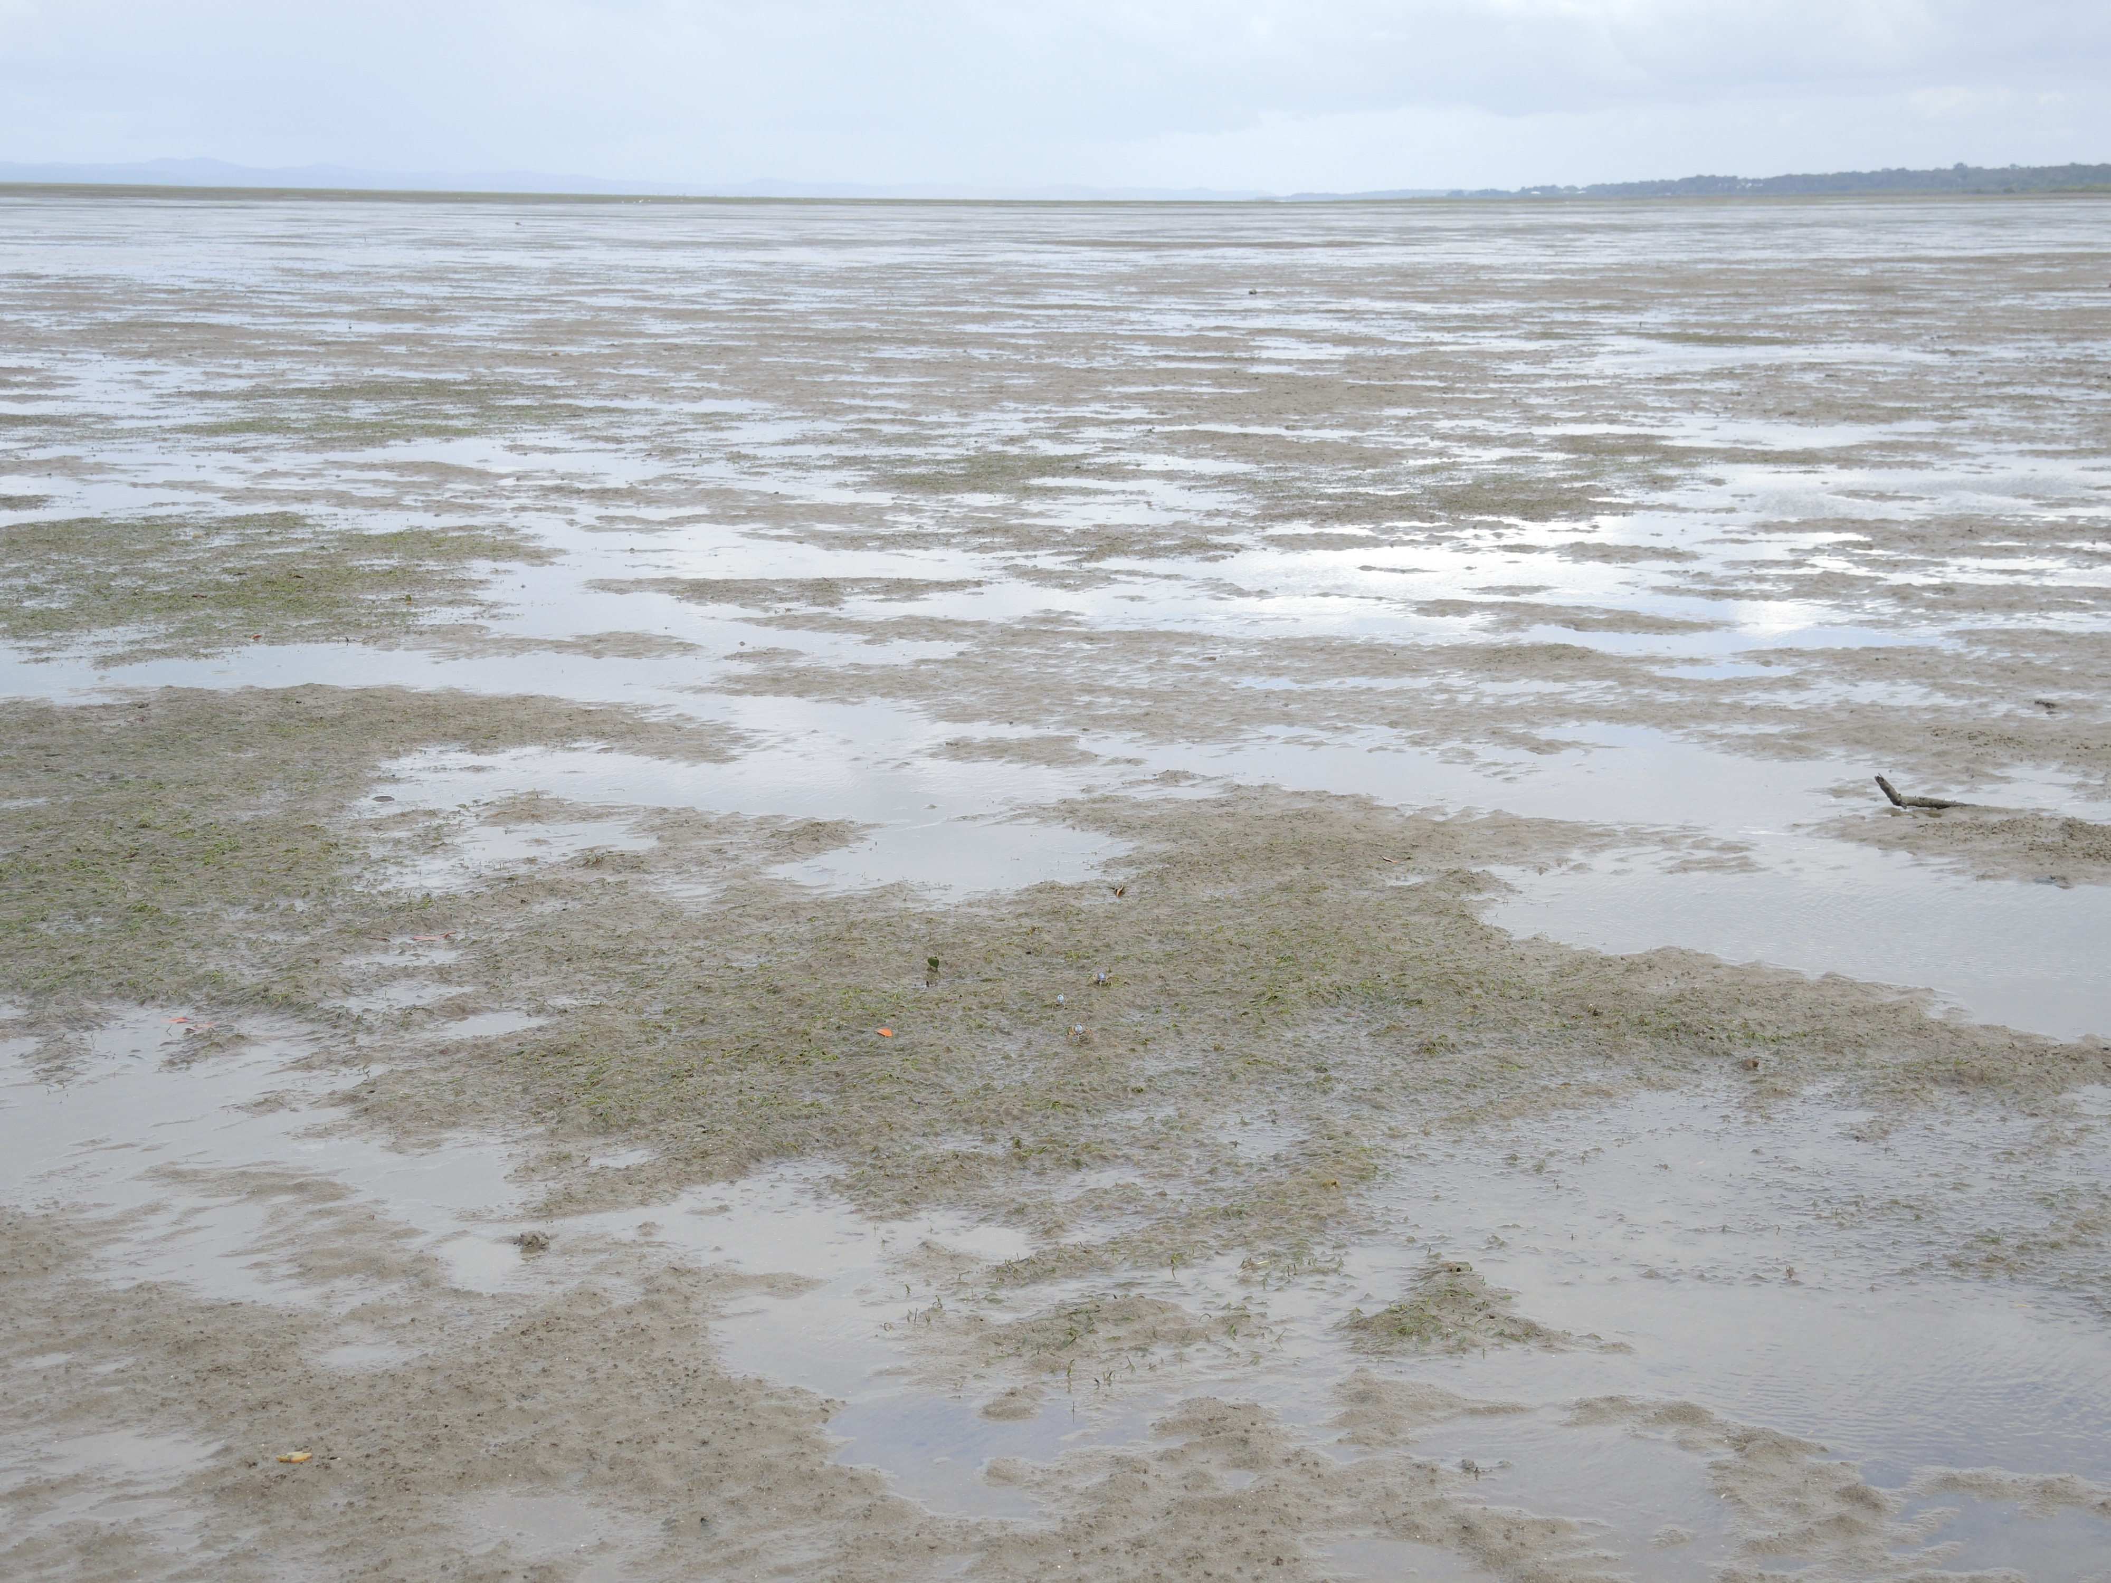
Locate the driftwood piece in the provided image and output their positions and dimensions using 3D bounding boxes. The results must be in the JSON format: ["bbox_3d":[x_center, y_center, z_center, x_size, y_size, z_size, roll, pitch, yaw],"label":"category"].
[{"bbox_3d":[2.248,0.002,9.200,0.240,0.095,0.070,0,10,0],"label":"driftwood piece"}]

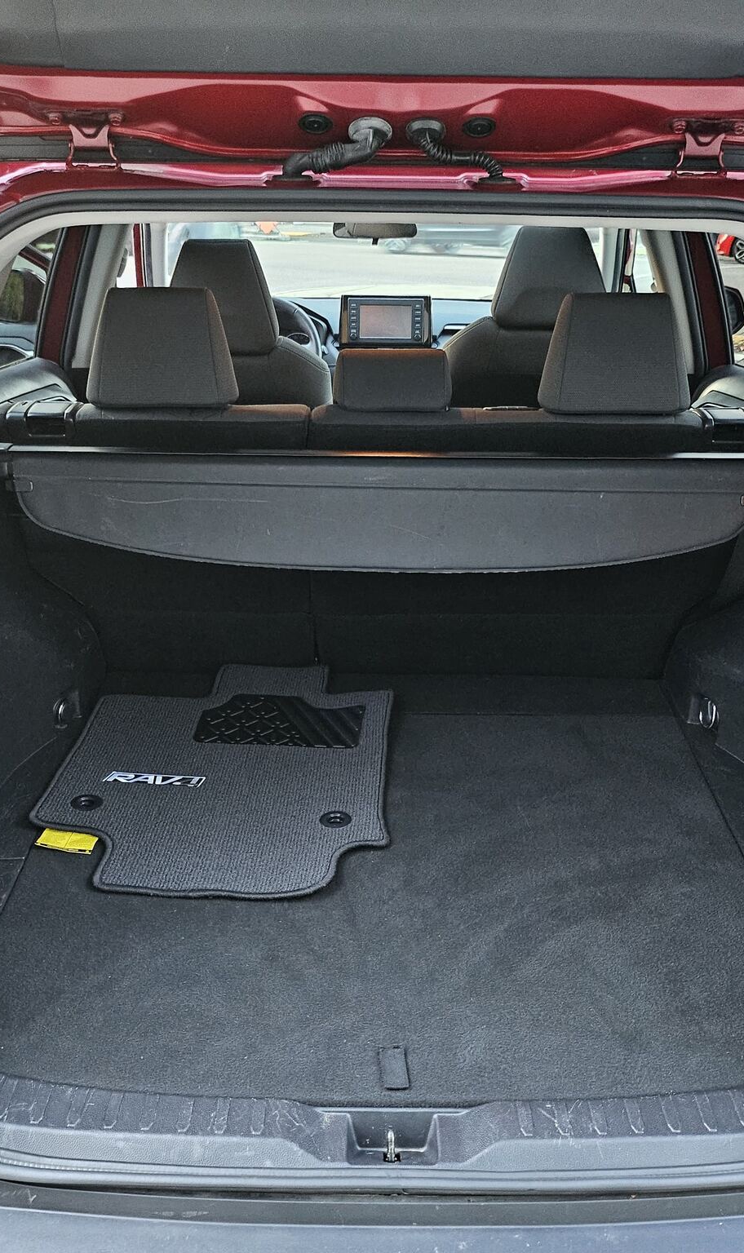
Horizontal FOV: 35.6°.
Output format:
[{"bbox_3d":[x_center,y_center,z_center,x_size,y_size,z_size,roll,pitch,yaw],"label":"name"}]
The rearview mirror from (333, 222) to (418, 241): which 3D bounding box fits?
[{"bbox_3d":[0.009,-1.088,3.150,0.235,0.070,0.050,5,21,12],"label":"rearview mirror"}]

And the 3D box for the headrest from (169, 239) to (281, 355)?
[{"bbox_3d":[-0.331,-0.723,2.540,0.265,0.230,0.110,1,30,1],"label":"headrest"}]

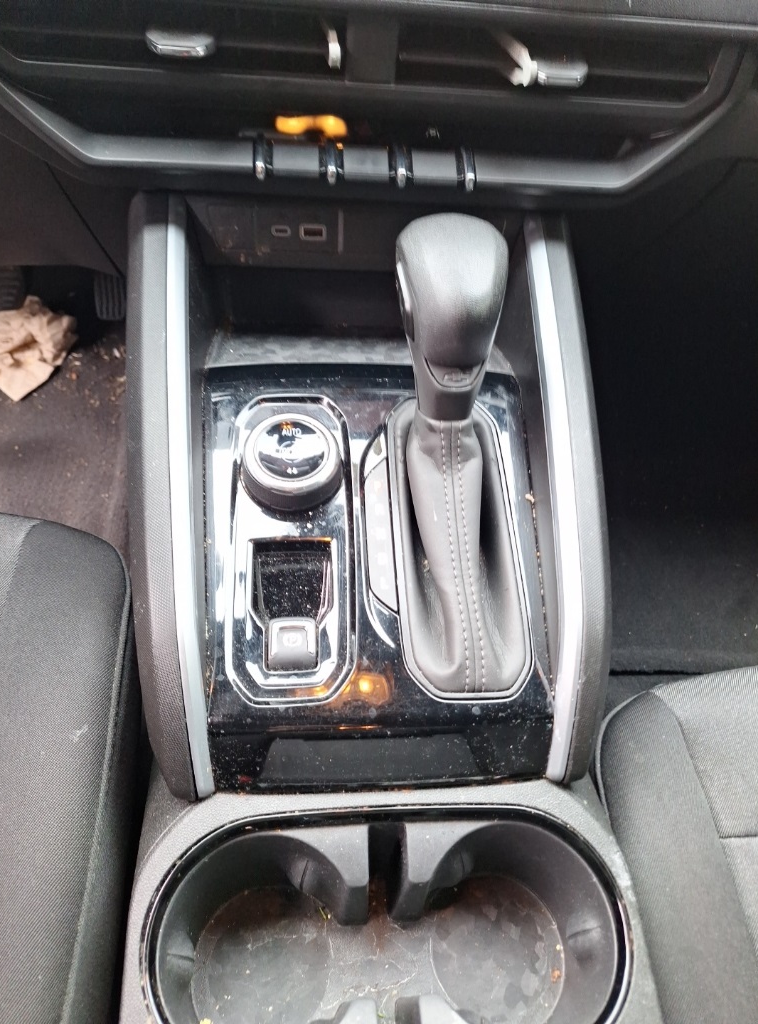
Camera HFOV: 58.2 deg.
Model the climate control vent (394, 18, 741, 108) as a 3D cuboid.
[{"bbox_3d":[0.105,-0.250,0.382,0.185,0.037,0.033,0,50,-6],"label":"climate control vent"}]

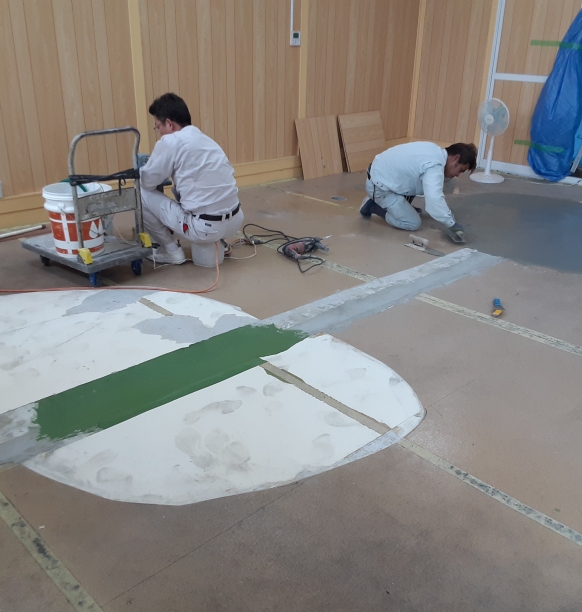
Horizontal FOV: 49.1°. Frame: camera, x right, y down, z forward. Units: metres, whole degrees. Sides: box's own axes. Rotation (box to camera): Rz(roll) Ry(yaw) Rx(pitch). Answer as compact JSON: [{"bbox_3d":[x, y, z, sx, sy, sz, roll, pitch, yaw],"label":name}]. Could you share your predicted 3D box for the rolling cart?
[{"bbox_3d":[-1.206,-0.611,3.677,0.690,0.860,0.450,19,29,35],"label":"rolling cart"}]

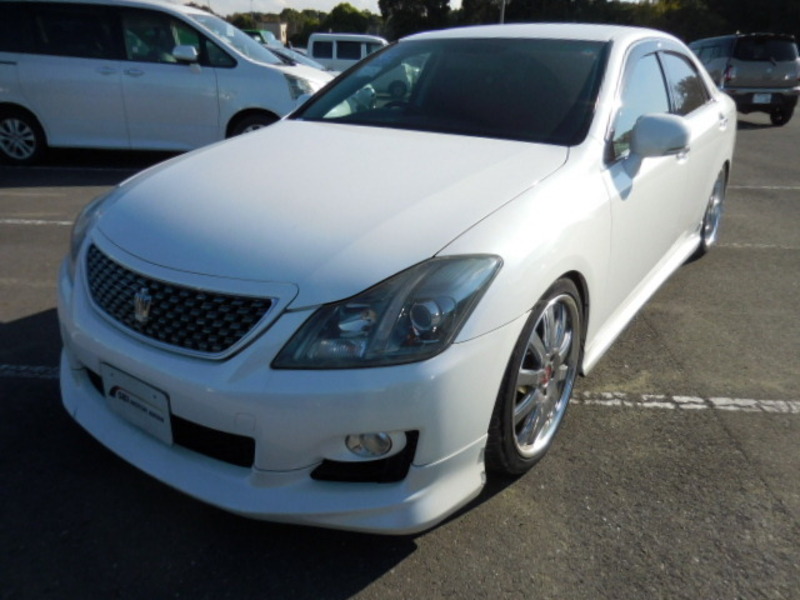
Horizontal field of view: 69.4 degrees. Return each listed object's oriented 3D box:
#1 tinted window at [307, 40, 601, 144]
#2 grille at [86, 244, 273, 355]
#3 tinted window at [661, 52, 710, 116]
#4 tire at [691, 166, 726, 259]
[{"bbox_3d":[0.230,-0.966,2.575,1.460,0.130,0.850,16,54,32],"label":"tinted window"},{"bbox_3d":[-0.680,0.005,1.632,0.830,0.200,0.120,16,27,32],"label":"grille"},{"bbox_3d":[1.586,-1.191,3.162,0.080,0.340,1.050,-11,11,40],"label":"tinted window"},{"bbox_3d":[2.051,-0.667,4.043,0.245,0.650,0.650,16,27,32],"label":"tire"}]

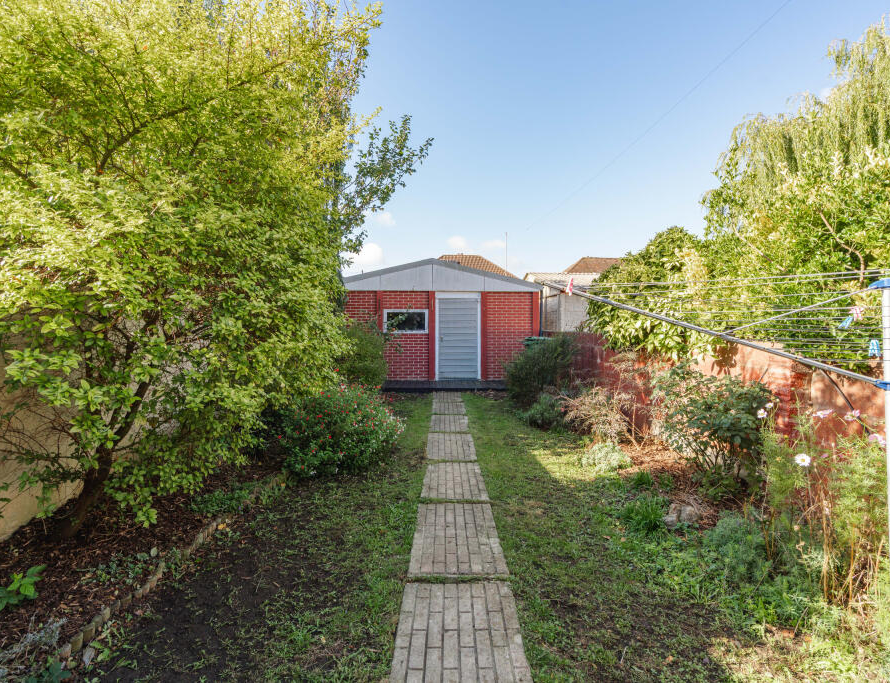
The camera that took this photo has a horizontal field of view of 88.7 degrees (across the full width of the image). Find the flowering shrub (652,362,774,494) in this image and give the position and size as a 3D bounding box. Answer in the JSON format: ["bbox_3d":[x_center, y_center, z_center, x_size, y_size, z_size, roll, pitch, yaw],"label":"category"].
[{"bbox_3d":[2.410,0.740,4.160,0.980,1.090,0.950,0,2,0],"label":"flowering shrub"}]

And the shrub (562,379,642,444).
[{"bbox_3d":[1.980,0.850,5.780,0.970,0.750,0.850,0,2,0],"label":"shrub"}]

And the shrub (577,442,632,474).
[{"bbox_3d":[1.580,1.142,4.520,0.500,0.260,0.440,0,2,0],"label":"shrub"}]

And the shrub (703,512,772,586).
[{"bbox_3d":[1.690,1.177,2.640,0.340,0.330,0.340,0,2,0],"label":"shrub"}]

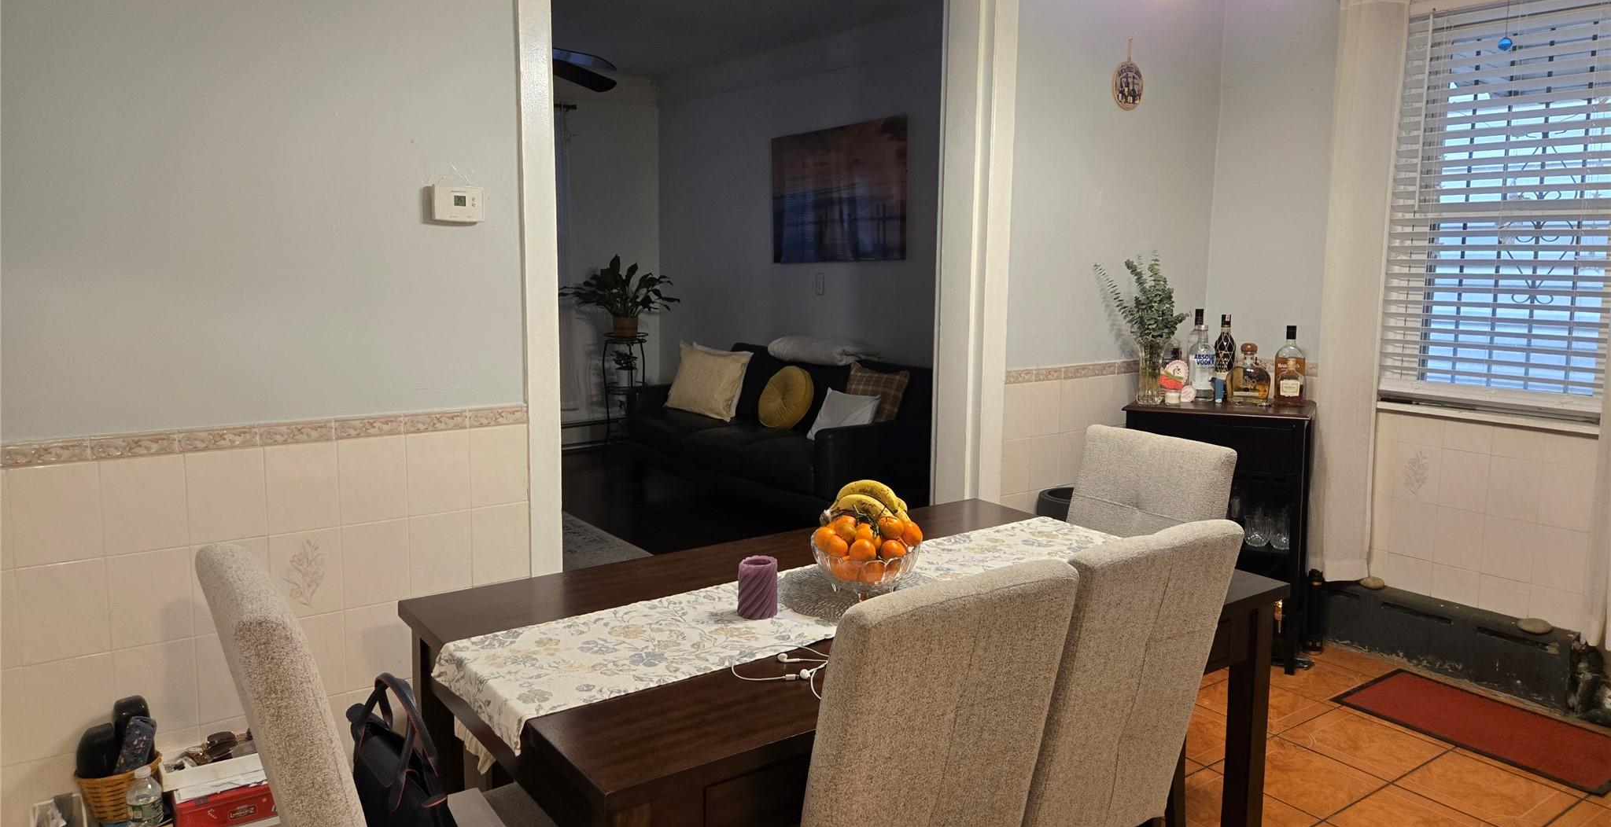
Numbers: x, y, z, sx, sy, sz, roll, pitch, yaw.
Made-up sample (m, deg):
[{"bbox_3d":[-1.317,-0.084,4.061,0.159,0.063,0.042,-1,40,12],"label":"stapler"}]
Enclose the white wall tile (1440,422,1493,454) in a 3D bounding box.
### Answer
[{"bbox_3d":[2.246,0.075,3.620,0.010,0.118,0.151,-5,10,-35],"label":"white wall tile"}]

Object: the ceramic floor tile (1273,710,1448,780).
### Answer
[{"bbox_3d":[1.661,0.992,3.204,0.345,0.010,0.345,-5,10,-36],"label":"ceramic floor tile"}]

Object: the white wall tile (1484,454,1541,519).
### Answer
[{"bbox_3d":[2.353,0.250,3.551,0.010,0.200,0.150,-5,10,-37],"label":"white wall tile"}]

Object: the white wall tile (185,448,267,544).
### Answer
[{"bbox_3d":[-1.240,0.178,2.296,0.150,0.200,0.010,-5,10,-36],"label":"white wall tile"}]

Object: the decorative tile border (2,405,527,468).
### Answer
[{"bbox_3d":[-1.130,0.045,2.353,1.110,0.048,0.012,-5,10,-36],"label":"decorative tile border"}]

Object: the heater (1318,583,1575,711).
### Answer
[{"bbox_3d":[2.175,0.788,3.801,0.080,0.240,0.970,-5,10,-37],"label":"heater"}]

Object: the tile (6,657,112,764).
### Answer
[{"bbox_3d":[-1.486,0.593,2.174,0.150,0.200,0.010,-6,11,-36],"label":"tile"}]

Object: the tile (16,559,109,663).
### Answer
[{"bbox_3d":[-1.485,0.396,2.148,0.150,0.200,0.010,-5,10,-36],"label":"tile"}]

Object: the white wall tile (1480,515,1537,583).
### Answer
[{"bbox_3d":[2.309,0.443,3.514,0.010,0.200,0.150,-6,11,-35],"label":"white wall tile"}]

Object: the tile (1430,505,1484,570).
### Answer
[{"bbox_3d":[2.244,0.430,3.670,0.010,0.199,0.151,-5,10,-35],"label":"tile"}]

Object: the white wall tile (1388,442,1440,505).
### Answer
[{"bbox_3d":[2.171,0.213,3.790,0.010,0.200,0.150,-5,10,-37],"label":"white wall tile"}]

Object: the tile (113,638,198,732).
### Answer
[{"bbox_3d":[-1.365,0.582,2.262,0.150,0.200,0.010,-6,11,-36],"label":"tile"}]

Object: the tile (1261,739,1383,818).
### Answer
[{"bbox_3d":[1.362,1.006,2.962,0.335,0.010,0.335,-5,10,-34],"label":"tile"}]

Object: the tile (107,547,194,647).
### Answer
[{"bbox_3d":[-1.363,0.385,2.234,0.150,0.200,0.010,-6,11,-36],"label":"tile"}]

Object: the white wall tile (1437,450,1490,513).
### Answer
[{"bbox_3d":[2.262,0.232,3.671,0.010,0.200,0.150,-5,10,-37],"label":"white wall tile"}]

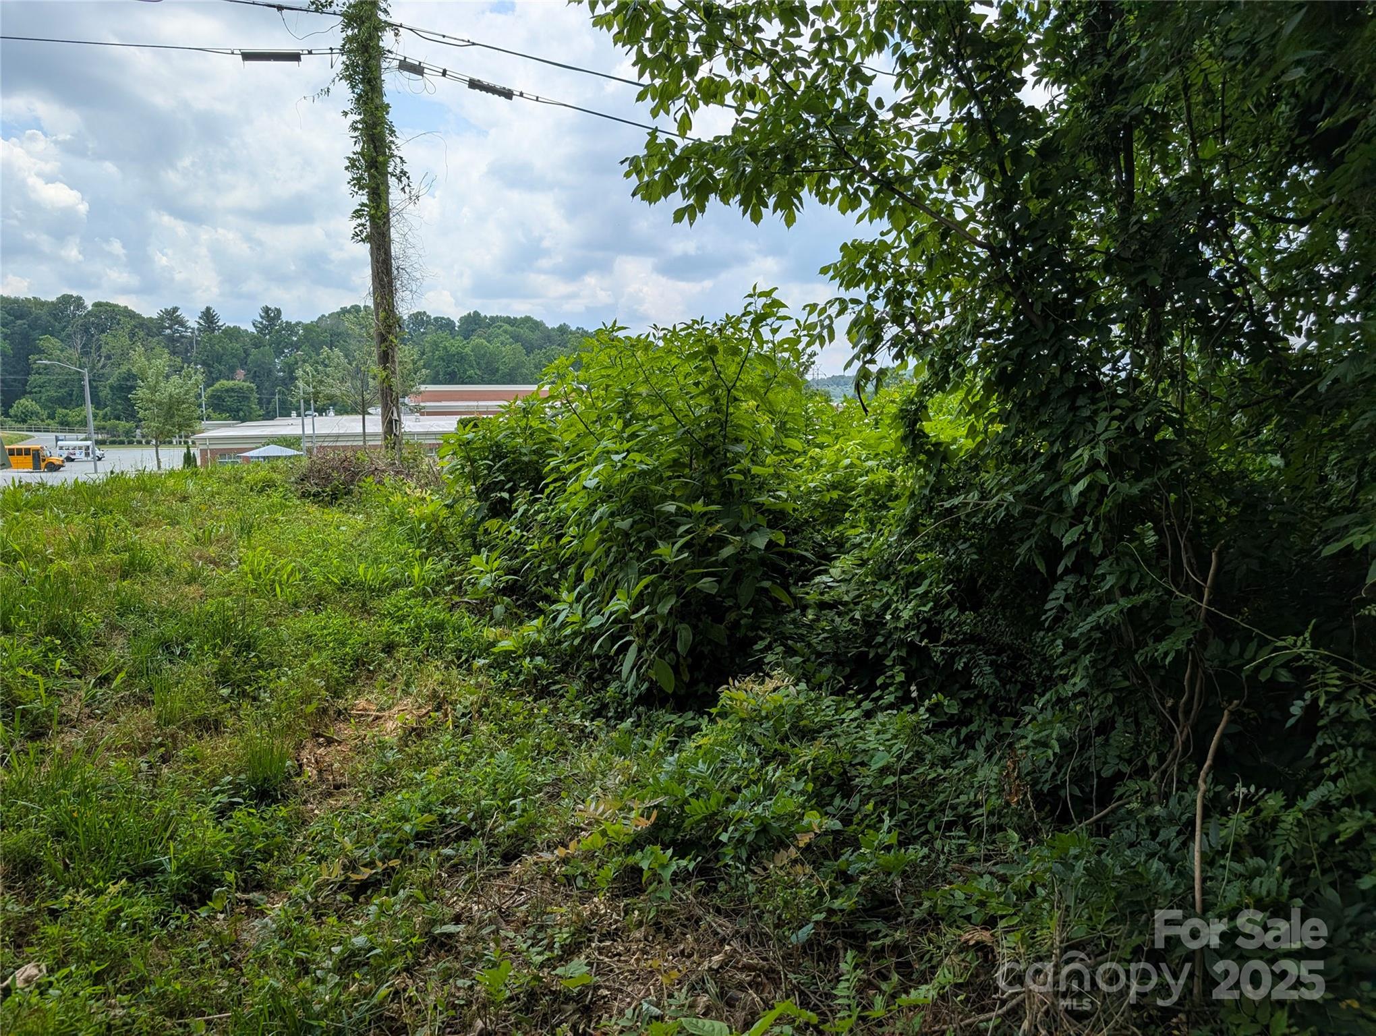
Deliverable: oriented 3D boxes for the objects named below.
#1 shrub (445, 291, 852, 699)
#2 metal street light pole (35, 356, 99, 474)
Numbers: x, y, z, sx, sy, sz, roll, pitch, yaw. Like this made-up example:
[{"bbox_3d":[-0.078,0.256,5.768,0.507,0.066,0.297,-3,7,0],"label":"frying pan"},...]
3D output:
[{"bbox_3d":[-0.171,-0.236,5.420,2.100,1.980,1.900,0,8,0],"label":"shrub"},{"bbox_3d":[-46.906,-7.251,72.000,3.700,9.200,0.400,-3,8,-17],"label":"metal street light pole"}]

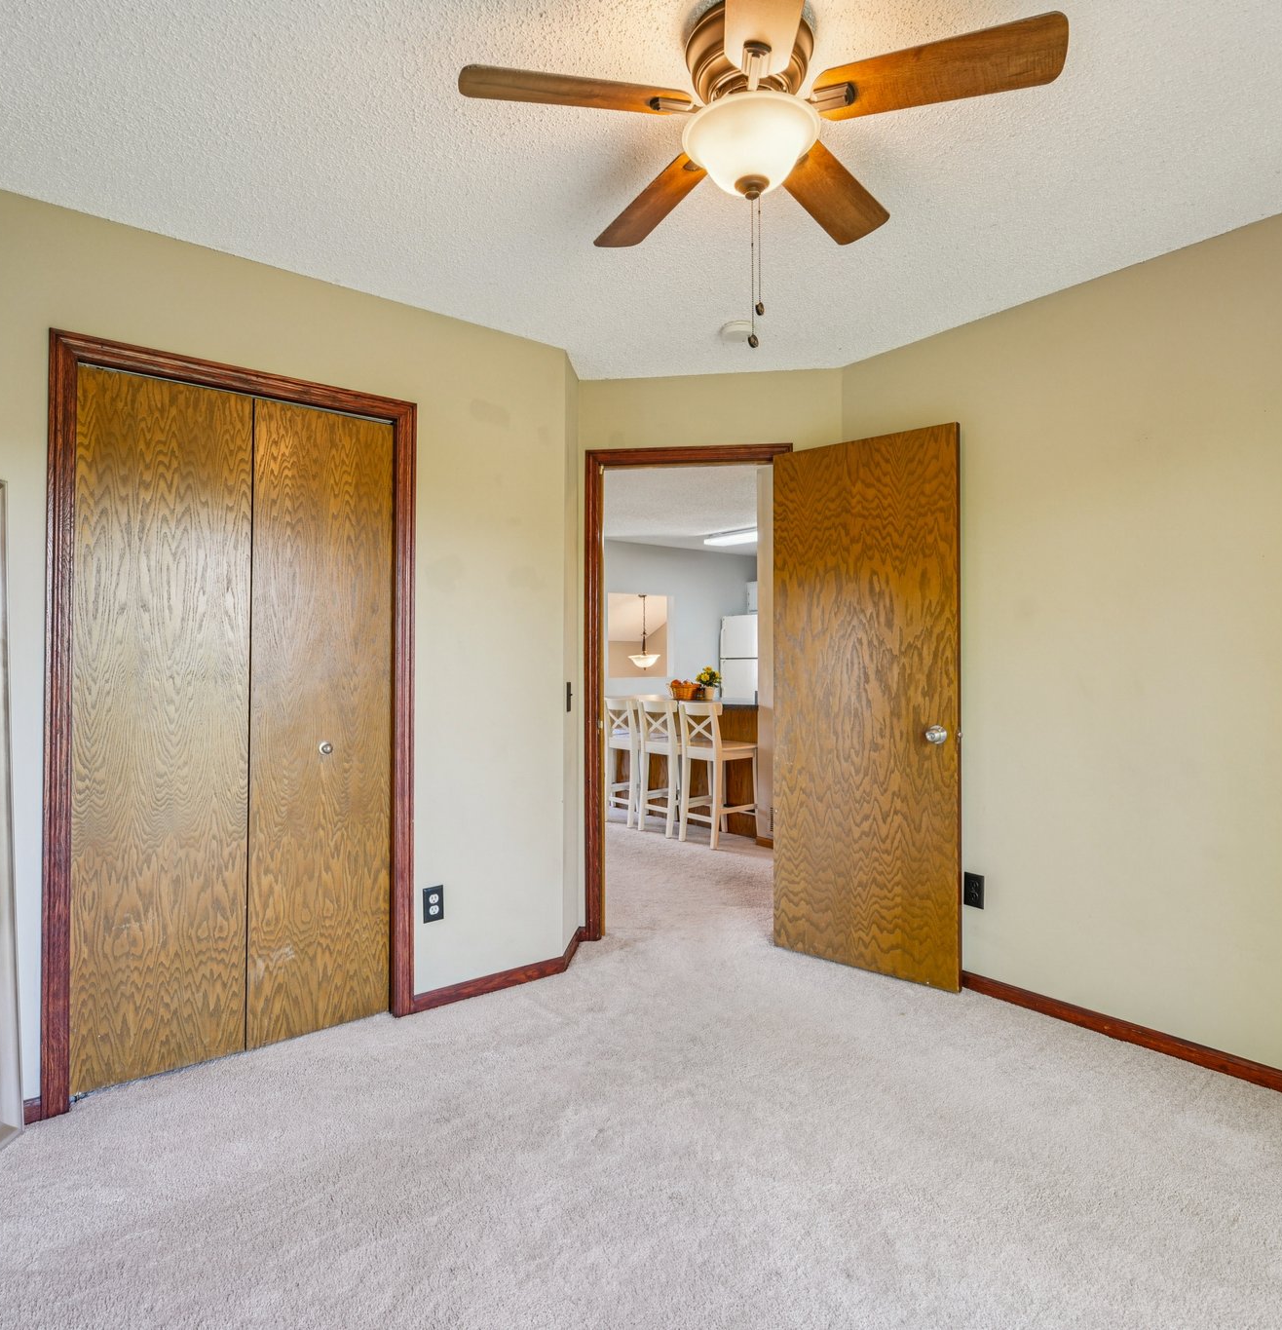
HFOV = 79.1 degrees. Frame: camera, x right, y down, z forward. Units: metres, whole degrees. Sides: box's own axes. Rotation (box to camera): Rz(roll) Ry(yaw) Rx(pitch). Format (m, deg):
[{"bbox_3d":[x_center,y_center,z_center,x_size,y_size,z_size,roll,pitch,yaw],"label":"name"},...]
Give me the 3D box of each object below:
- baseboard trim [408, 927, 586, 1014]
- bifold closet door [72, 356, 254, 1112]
[{"bbox_3d":[-0.508,1.148,2.967,0.837,0.062,0.272,0,-1,-36],"label":"baseboard trim"},{"bbox_3d":[-1.378,0.177,2.250,0.442,2.000,0.035,0,-1,-36],"label":"bifold closet door"}]

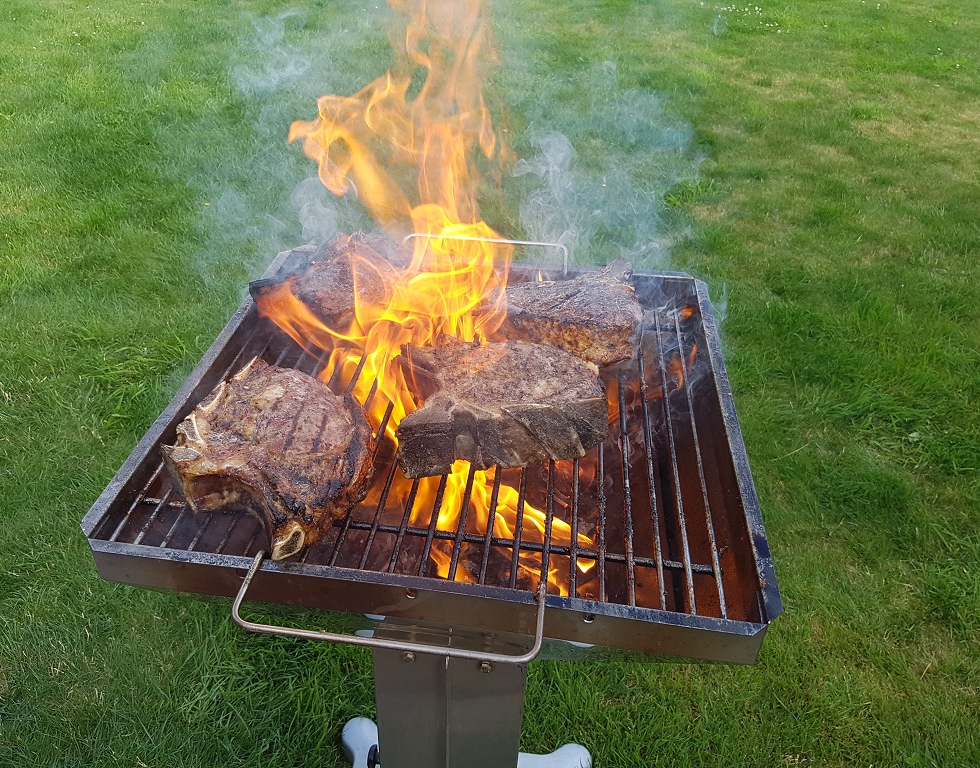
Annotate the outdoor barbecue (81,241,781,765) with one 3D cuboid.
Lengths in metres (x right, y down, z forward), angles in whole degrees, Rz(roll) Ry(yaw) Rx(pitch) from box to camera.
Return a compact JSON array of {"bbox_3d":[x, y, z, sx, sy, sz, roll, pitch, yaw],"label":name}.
[{"bbox_3d":[-0.027,0.389,0.973,0.540,0.950,0.590,5,36,6],"label":"outdoor barbecue"}]

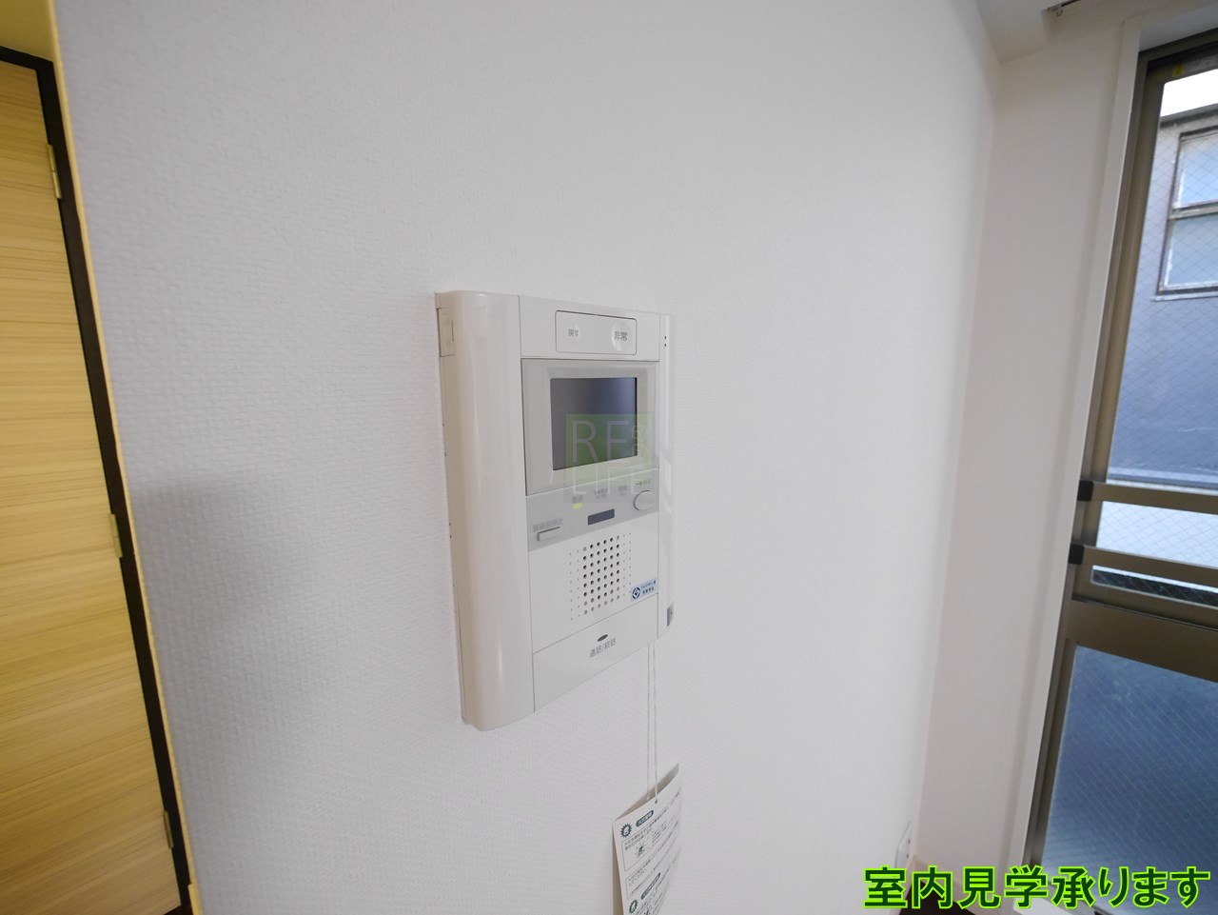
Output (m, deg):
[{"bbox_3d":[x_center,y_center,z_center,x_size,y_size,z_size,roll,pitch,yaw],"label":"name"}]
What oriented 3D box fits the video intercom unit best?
[{"bbox_3d":[-0.013,0.026,0.318,0.180,0.236,0.023,-10,13,-44],"label":"video intercom unit"}]

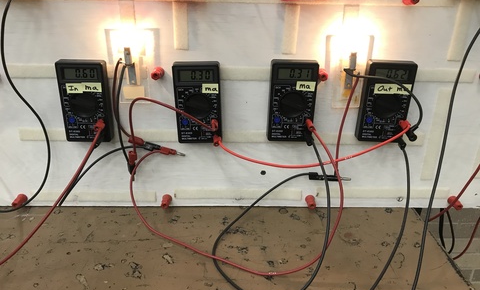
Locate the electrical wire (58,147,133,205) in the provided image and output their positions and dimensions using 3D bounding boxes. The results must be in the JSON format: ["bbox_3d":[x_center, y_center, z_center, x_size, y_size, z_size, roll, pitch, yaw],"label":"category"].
[{"bbox_3d":[-0.252,0.058,0.668,0.159,0.128,0.025,0,25,0],"label":"electrical wire"}]

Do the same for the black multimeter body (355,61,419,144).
[{"bbox_3d":[0.230,-0.068,0.615,0.070,0.126,0.026,1,25,0],"label":"black multimeter body"}]

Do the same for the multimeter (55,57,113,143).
[{"bbox_3d":[-0.243,-0.069,0.617,0.070,0.126,0.026,2,25,-1],"label":"multimeter"}]

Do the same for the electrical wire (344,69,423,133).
[{"bbox_3d":[0.213,-0.063,0.586,0.112,0.094,0.040,0,25,0],"label":"electrical wire"}]

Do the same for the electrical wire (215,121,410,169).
[{"bbox_3d":[0.110,0.000,0.599,0.299,0.068,0.030,0,25,0],"label":"electrical wire"}]

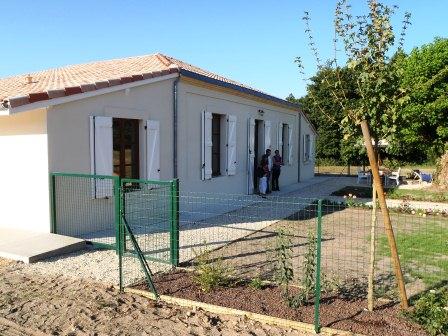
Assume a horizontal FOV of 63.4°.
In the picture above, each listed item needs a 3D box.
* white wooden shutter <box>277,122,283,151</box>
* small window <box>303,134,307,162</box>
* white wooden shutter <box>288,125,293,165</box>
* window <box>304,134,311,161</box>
[{"bbox_3d":[2.408,-0.988,15.486,0.060,1.885,0.592,3,5,28],"label":"white wooden shutter"},{"bbox_3d":[4.232,-1.017,18.948,0.060,1.432,0.505,3,5,28],"label":"small window"},{"bbox_3d":[3.110,-1.080,16.811,0.060,1.880,0.556,3,5,28],"label":"white wooden shutter"},{"bbox_3d":[4.471,-1.062,19.571,0.100,1.432,0.979,3,5,28],"label":"window"}]

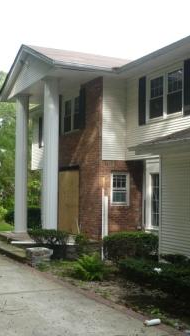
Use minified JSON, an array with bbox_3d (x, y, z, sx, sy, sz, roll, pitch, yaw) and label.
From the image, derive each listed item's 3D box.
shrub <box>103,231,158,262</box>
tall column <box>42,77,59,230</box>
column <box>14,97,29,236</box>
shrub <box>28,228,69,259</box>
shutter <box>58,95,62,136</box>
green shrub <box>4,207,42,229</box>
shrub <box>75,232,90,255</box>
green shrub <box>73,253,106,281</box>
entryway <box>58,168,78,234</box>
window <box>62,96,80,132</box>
[{"bbox_3d":[1.093,2.375,13.943,1.755,0.799,0.975,1,-3,-28],"label":"shrub"},{"bbox_3d":[-1.542,-0.284,15.458,0.526,5.479,0.526,0,-2,0],"label":"tall column"},{"bbox_3d":[-2.919,-0.172,18.234,0.526,5.479,0.526,1,-3,-28],"label":"column"},{"bbox_3d":[-1.461,2.349,14.236,1.121,0.897,1.170,1,-3,-28],"label":"shrub"},{"bbox_3d":[-1.415,-2.087,18.277,0.049,1.560,0.419,1,-3,-28],"label":"shutter"},{"bbox_3d":[-3.511,2.421,21.938,1.365,0.975,1.755,1,-3,-28],"label":"green shrub"},{"bbox_3d":[-0.409,2.436,14.821,0.468,0.731,0.468,1,-3,-28],"label":"shrub"},{"bbox_3d":[-0.136,2.393,11.214,0.760,0.605,0.760,0,-2,0],"label":"green shrub"},{"bbox_3d":[-0.986,1.276,17.464,0.195,2.438,1.999,1,-3,-28],"label":"entryway"},{"bbox_3d":[-0.926,-2.024,17.408,0.117,1.365,1.560,1,-3,-28],"label":"window"}]

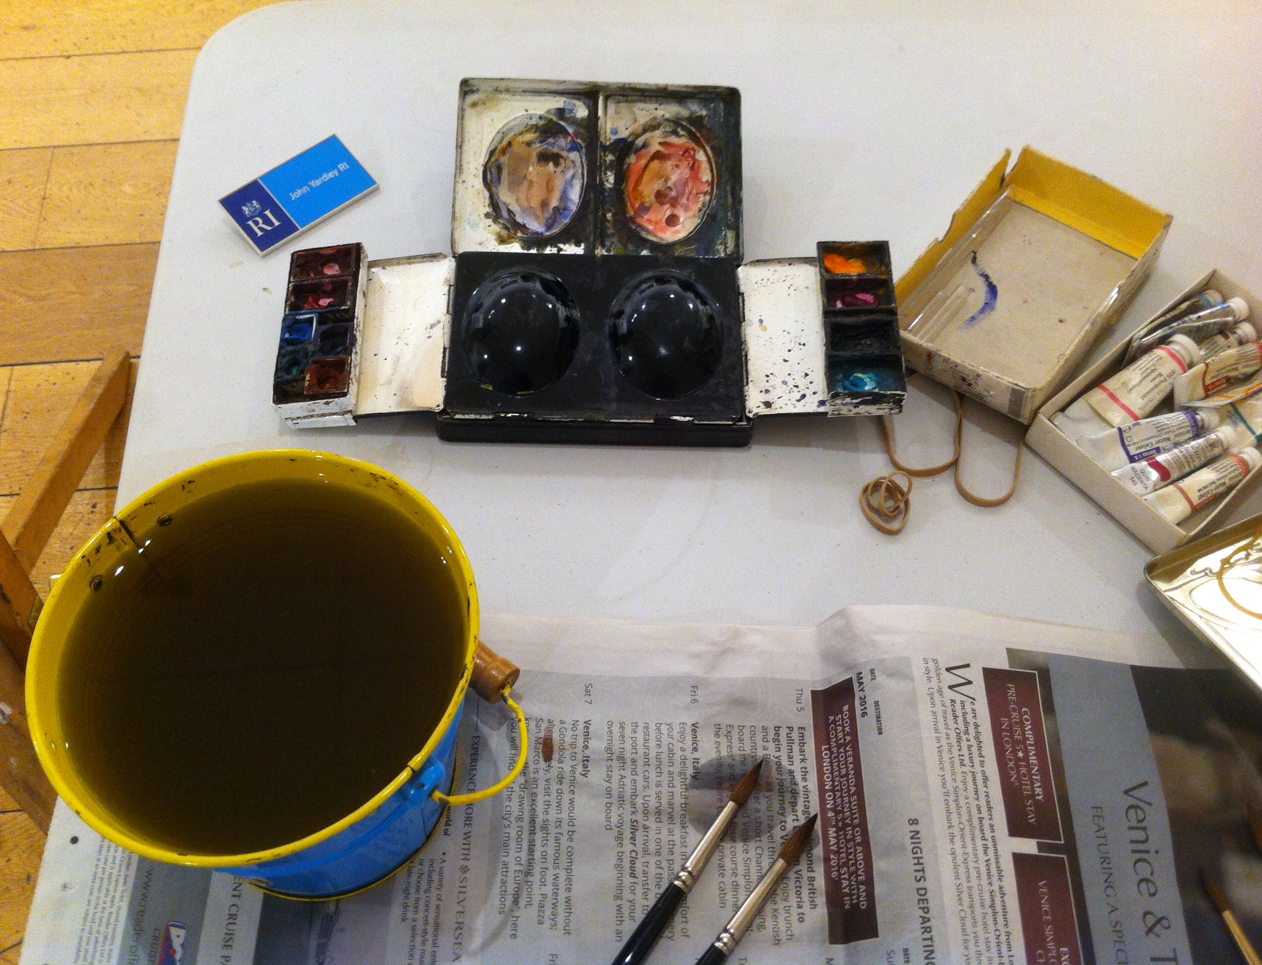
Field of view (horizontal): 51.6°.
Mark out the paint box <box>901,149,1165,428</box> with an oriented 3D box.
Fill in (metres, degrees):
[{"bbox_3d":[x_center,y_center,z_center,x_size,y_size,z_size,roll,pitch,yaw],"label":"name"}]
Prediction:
[{"bbox_3d":[0.198,-0.100,0.660,0.081,0.030,0.138,32,64,19],"label":"paint box"}]

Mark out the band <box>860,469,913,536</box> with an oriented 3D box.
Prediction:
[{"bbox_3d":[0.120,0.009,0.612,0.022,0.009,0.027,1,58,2],"label":"band"}]

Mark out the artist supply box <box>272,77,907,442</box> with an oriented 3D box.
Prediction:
[{"bbox_3d":[-0.019,-0.115,0.666,0.302,0.053,0.193,1,58,2],"label":"artist supply box"}]

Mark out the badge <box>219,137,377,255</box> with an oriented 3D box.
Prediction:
[{"bbox_3d":[-0.183,-0.159,0.721,0.076,0.004,0.048,-37,64,-20],"label":"badge"}]

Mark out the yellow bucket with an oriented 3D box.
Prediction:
[{"bbox_3d":[-0.127,0.088,0.502,0.166,0.121,0.157,-1,58,1],"label":"yellow bucket"}]

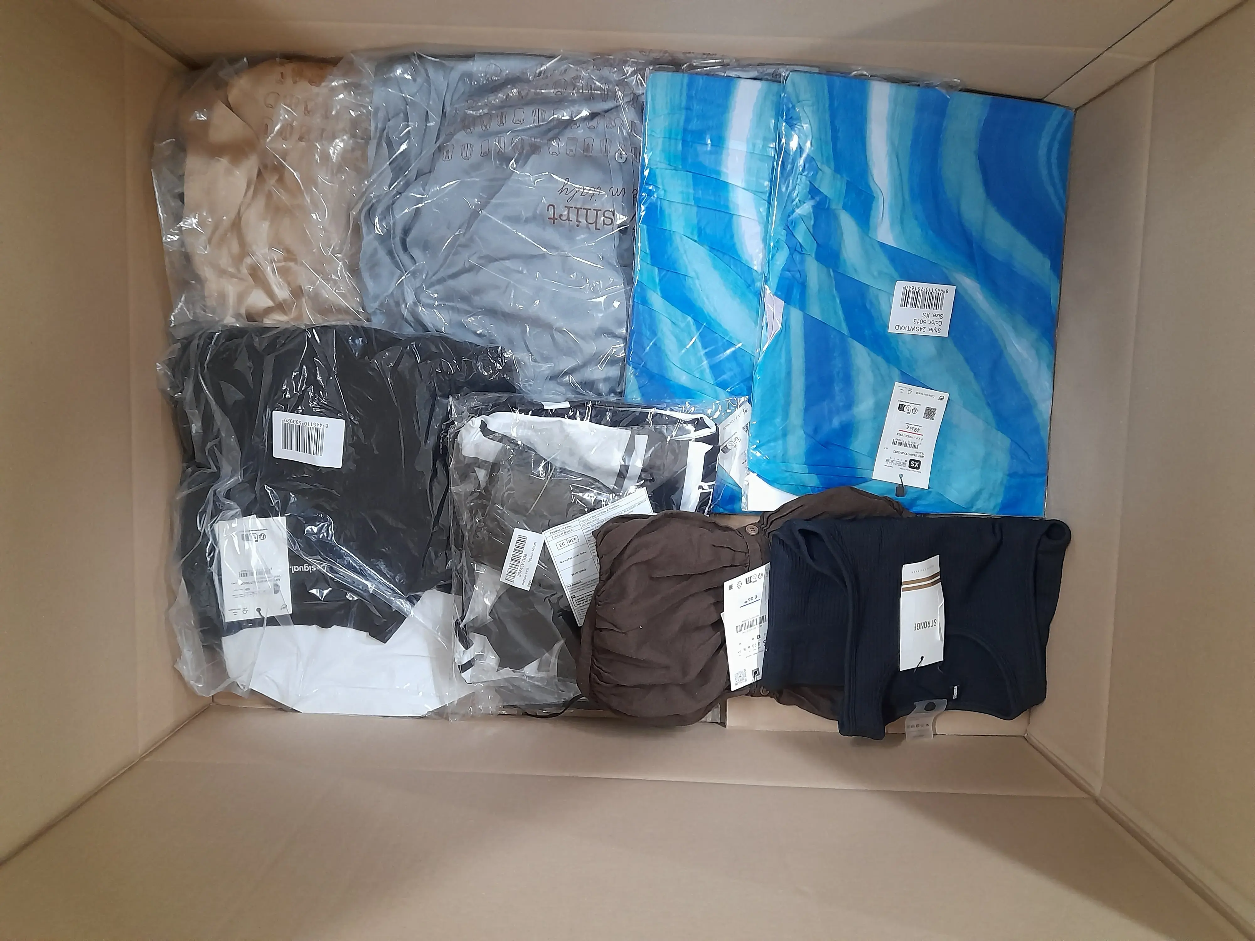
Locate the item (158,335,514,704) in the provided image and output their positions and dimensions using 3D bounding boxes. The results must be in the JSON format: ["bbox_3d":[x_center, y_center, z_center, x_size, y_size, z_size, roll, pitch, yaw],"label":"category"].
[{"bbox_3d":[-0.252,0.041,0.814,0.294,0.052,0.321,2,95,0],"label":"item"}]

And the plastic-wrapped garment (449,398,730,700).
[{"bbox_3d":[-0.036,0.078,0.823,0.246,0.038,0.279,2,95,0],"label":"plastic-wrapped garment"}]

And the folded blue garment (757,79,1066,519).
[{"bbox_3d":[0.251,-0.152,0.809,0.257,0.027,0.373,2,95,0],"label":"folded blue garment"}]

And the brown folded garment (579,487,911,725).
[{"bbox_3d":[0.106,0.125,0.823,0.294,0.045,0.211,2,95,0],"label":"brown folded garment"}]

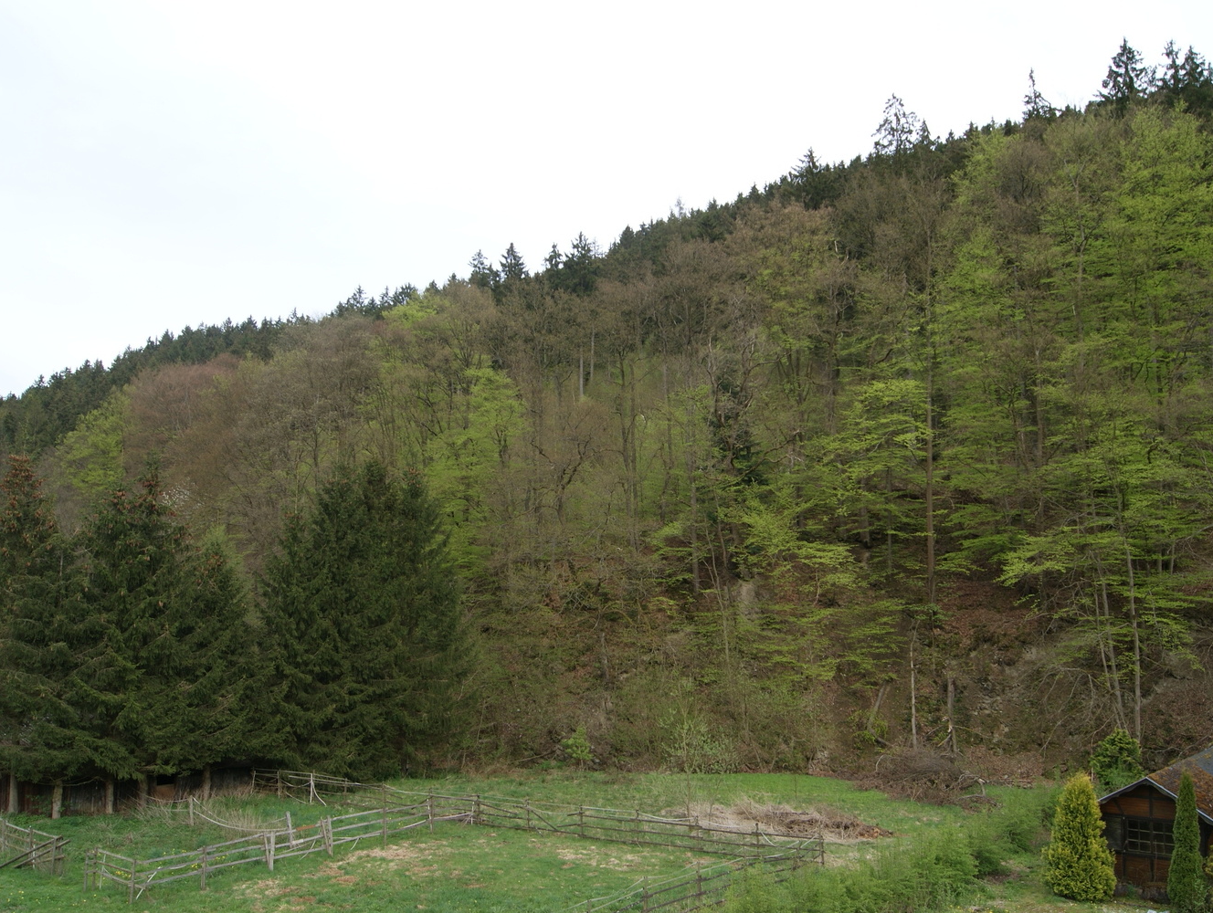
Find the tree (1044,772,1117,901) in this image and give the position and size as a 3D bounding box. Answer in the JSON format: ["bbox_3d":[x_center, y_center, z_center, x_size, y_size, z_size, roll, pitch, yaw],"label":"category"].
[{"bbox_3d":[14.457,11.571,31.536,2.050,3.632,2.050,0,-8,0],"label":"tree"}]

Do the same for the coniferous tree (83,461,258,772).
[{"bbox_3d":[-19.286,7.796,45.351,7.400,14.861,7.400,0,-8,0],"label":"coniferous tree"}]

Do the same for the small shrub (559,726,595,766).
[{"bbox_3d":[-1.489,15.361,54.101,1.800,2.246,1.800,0,-8,0],"label":"small shrub"}]

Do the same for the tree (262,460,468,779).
[{"bbox_3d":[-12.437,8.218,53.111,9.800,16.133,9.800,0,-8,0],"label":"tree"}]

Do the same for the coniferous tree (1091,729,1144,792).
[{"bbox_3d":[22.516,13.714,45.478,2.200,3.170,2.200,0,-8,0],"label":"coniferous tree"}]

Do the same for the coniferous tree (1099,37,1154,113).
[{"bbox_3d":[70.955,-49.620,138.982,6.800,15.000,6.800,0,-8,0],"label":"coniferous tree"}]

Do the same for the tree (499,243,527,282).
[{"bbox_3d":[-22.127,-43.091,239.050,6.600,14.000,6.600,0,-8,0],"label":"tree"}]

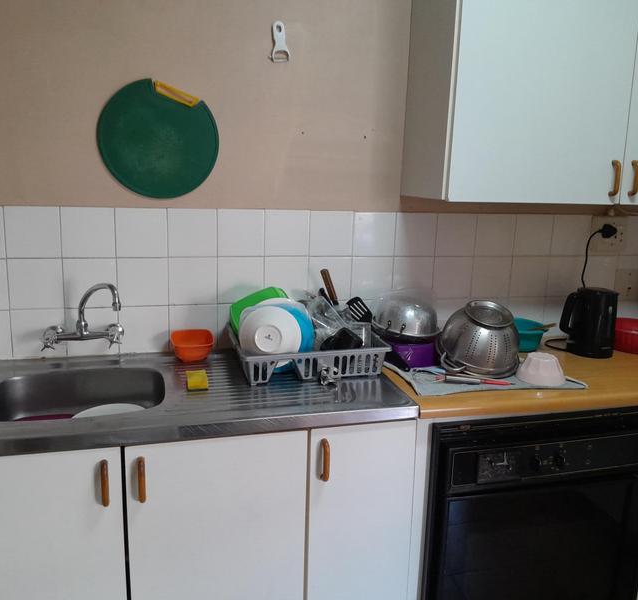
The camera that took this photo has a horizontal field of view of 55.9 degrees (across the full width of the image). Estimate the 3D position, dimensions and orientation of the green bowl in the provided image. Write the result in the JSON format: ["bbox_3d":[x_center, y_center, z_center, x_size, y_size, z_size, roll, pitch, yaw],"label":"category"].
[{"bbox_3d":[0.690,0.125,2.118,0.220,0.076,0.220,-1,11,-14],"label":"green bowl"}]

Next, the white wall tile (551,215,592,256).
[{"bbox_3d":[0.914,-0.234,2.196,0.149,0.148,0.008,-1,11,-15],"label":"white wall tile"}]

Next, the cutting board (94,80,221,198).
[{"bbox_3d":[-0.469,-0.473,1.774,0.348,0.343,0.013,-1,11,-15],"label":"cutting board"}]

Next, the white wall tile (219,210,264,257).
[{"bbox_3d":[-0.251,-0.216,1.936,0.150,0.150,0.010,-1,11,-14],"label":"white wall tile"}]

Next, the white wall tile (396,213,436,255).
[{"bbox_3d":[0.337,-0.226,2.088,0.150,0.150,0.010,-1,11,-14],"label":"white wall tile"}]

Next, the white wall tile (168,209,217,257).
[{"bbox_3d":[-0.397,-0.210,1.892,0.150,0.150,0.010,-1,10,-14],"label":"white wall tile"}]

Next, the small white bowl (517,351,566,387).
[{"bbox_3d":[0.633,0.192,1.709,0.135,0.067,0.135,1,10,0],"label":"small white bowl"}]

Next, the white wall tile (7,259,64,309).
[{"bbox_3d":[-0.832,-0.048,1.772,0.149,0.148,0.008,-1,11,-15],"label":"white wall tile"}]

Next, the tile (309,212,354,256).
[{"bbox_3d":[0.044,-0.218,1.998,0.150,0.150,0.008,-1,10,-15],"label":"tile"}]

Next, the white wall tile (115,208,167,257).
[{"bbox_3d":[-0.537,-0.202,1.820,0.149,0.148,0.008,-1,11,-15],"label":"white wall tile"}]

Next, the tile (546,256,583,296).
[{"bbox_3d":[0.928,-0.089,2.261,0.150,0.150,0.010,-1,10,-14],"label":"tile"}]

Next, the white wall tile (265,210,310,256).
[{"bbox_3d":[-0.102,-0.212,1.933,0.149,0.148,0.008,-1,11,-15],"label":"white wall tile"}]

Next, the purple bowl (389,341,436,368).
[{"bbox_3d":[0.284,0.149,1.907,0.175,0.088,0.175,-1,11,-14],"label":"purple bowl"}]

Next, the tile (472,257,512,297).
[{"bbox_3d":[0.620,-0.081,2.148,0.149,0.148,0.008,-1,11,-15],"label":"tile"}]

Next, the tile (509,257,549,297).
[{"bbox_3d":[0.779,-0.086,2.232,0.150,0.150,0.010,-1,11,-14],"label":"tile"}]

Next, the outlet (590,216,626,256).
[{"bbox_3d":[1.101,-0.246,2.273,0.132,0.132,0.015,-1,11,-14],"label":"outlet"}]

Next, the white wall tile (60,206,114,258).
[{"bbox_3d":[-0.693,-0.202,1.816,0.150,0.150,0.010,-1,10,-14],"label":"white wall tile"}]

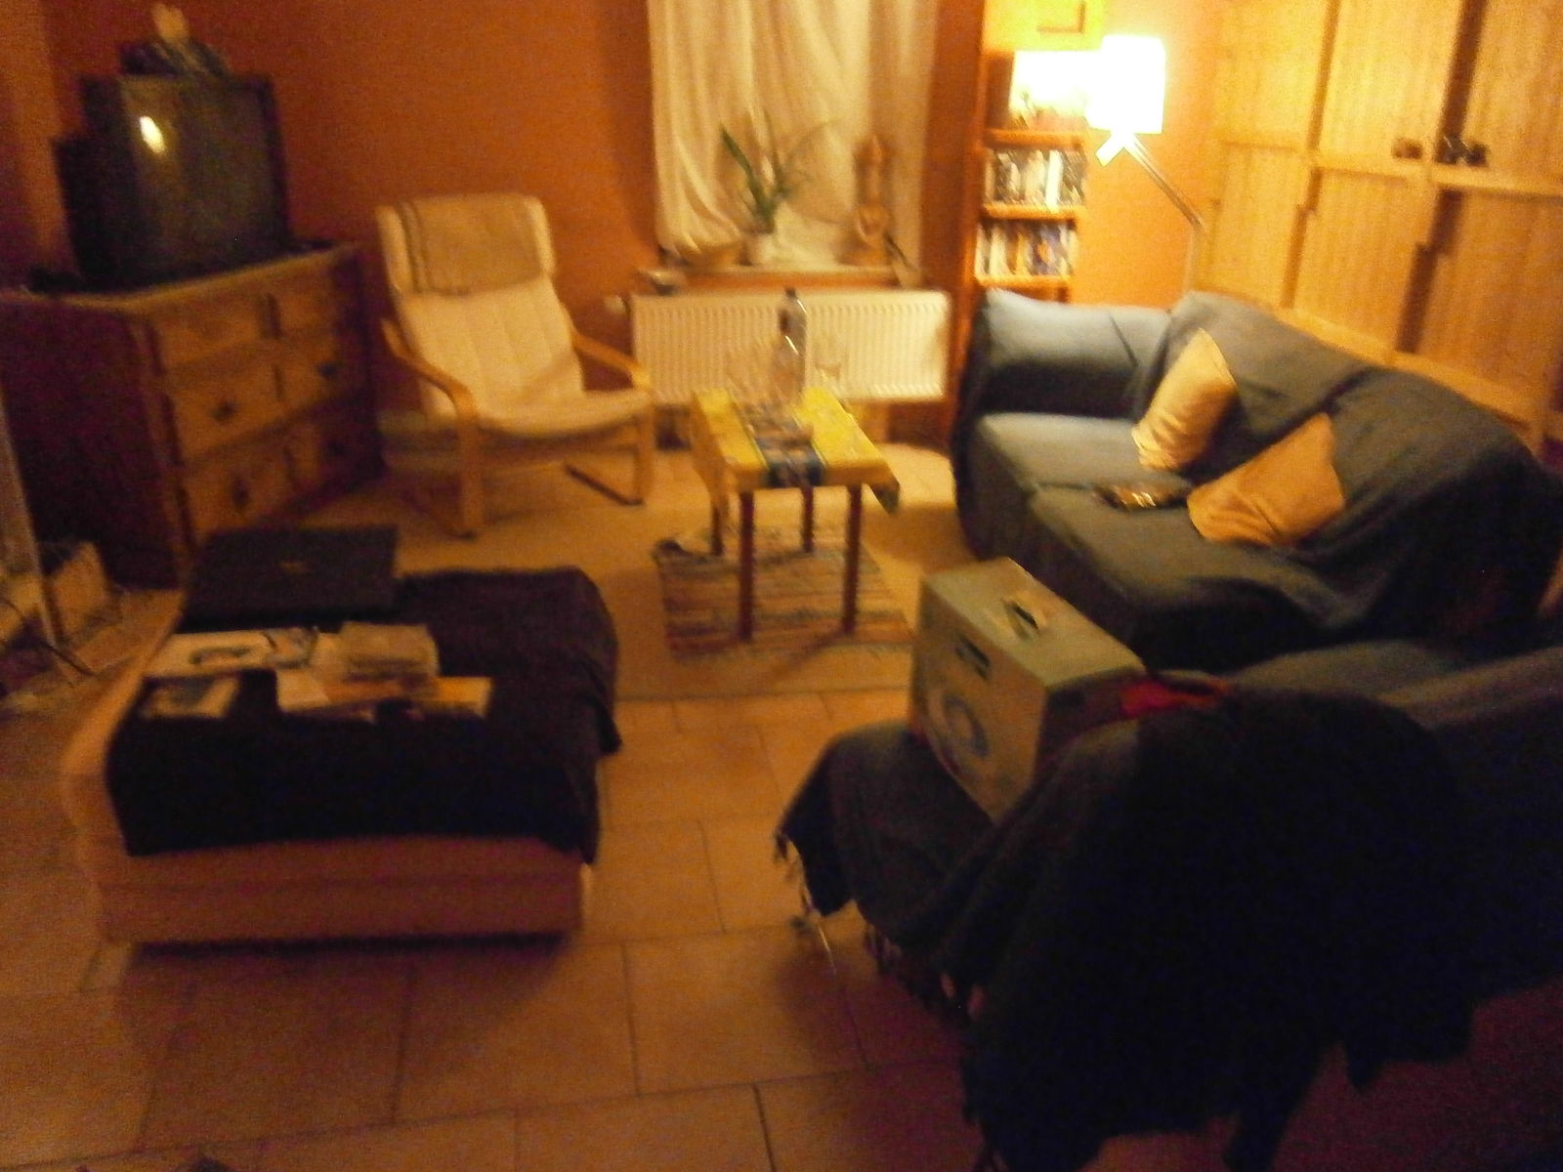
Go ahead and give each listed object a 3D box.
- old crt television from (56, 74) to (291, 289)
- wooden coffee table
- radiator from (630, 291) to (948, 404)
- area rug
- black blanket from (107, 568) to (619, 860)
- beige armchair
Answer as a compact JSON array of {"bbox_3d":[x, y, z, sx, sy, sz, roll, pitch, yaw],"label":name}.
[{"bbox_3d":[-1.861,-1.219,3.479,0.420,0.530,0.590,12,25,23],"label":"old crt television"},{"bbox_3d":[0.006,-0.234,3.376,0.420,0.450,0.810,-3,23,-10],"label":"wooden coffee table"},{"bbox_3d":[0.037,-0.920,4.514,1.210,0.410,0.100,-3,23,-10],"label":"radiator"},{"bbox_3d":[-0.029,-0.016,3.422,0.650,0.012,0.886,-3,23,-10],"label":"area rug"},{"bbox_3d":[-0.650,0.185,2.061,0.740,0.235,0.710,0,23,-4],"label":"black blanket"},{"bbox_3d":[-0.933,-0.805,3.976,0.680,1.000,0.820,-14,27,-34],"label":"beige armchair"}]

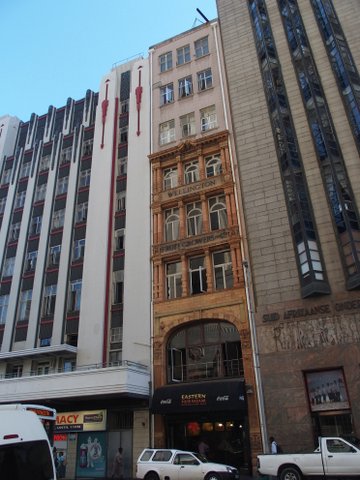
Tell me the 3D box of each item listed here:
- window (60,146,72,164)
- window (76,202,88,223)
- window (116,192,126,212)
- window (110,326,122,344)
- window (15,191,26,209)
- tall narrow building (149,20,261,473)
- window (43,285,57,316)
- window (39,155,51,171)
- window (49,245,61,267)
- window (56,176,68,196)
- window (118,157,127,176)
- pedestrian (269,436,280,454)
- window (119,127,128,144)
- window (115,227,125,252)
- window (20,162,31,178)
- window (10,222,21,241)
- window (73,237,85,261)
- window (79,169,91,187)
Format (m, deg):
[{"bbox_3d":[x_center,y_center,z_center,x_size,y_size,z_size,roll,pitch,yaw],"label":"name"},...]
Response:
[{"bbox_3d":[-10.566,-7.861,36.049,1.200,1.715,0.160,-13,-28,20],"label":"window"},{"bbox_3d":[-8.047,-2.484,32.326,1.200,1.740,0.160,-13,-28,20],"label":"window"},{"bbox_3d":[-4.595,-3.038,31.063,1.043,1.782,0.200,-13,-28,21],"label":"window"},{"bbox_3d":[-4.225,6.395,26.102,1.000,1.051,0.160,-13,-28,20],"label":"window"},{"bbox_3d":[-15.009,-3.772,36.721,1.474,1.750,0.200,-13,-28,21],"label":"window"},{"bbox_3d":[2.082,-2.023,30.301,6.688,34.210,7.200,-13,-28,20],"label":"tall narrow building"},{"bbox_3d":[-10.052,4.778,30.244,1.522,2.553,0.200,-13,-28,21],"label":"window"},{"bbox_3d":[-12.694,-7.253,36.456,1.370,1.880,0.150,-13,-28,21],"label":"window"},{"bbox_3d":[-10.089,1.254,31.115,1.250,1.900,0.150,-13,-28,21],"label":"window"},{"bbox_3d":[-10.321,-4.770,34.079,1.270,1.920,0.150,-13,-28,21],"label":"window"},{"bbox_3d":[-4.703,-6.052,31.834,0.890,1.930,0.150,-13,-28,21],"label":"window"},{"bbox_3d":[4.284,9.671,17.228,0.480,1.680,0.520,-13,-28,21],"label":"pedestrian"},{"bbox_3d":[-4.832,-9.118,33.990,1.106,1.933,0.200,-13,-28,21],"label":"window"},{"bbox_3d":[-4.484,-0.018,29.613,1.001,1.809,0.200,-13,-28,21],"label":"window"},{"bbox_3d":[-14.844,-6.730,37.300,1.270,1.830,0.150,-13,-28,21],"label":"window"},{"bbox_3d":[-14.850,-0.593,35.172,1.417,2.014,0.200,-13,-28,21],"label":"window"},{"bbox_3d":[-7.906,0.738,30.251,1.220,1.920,0.150,-13,-28,21],"label":"window"},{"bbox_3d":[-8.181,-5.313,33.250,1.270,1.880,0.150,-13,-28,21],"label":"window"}]

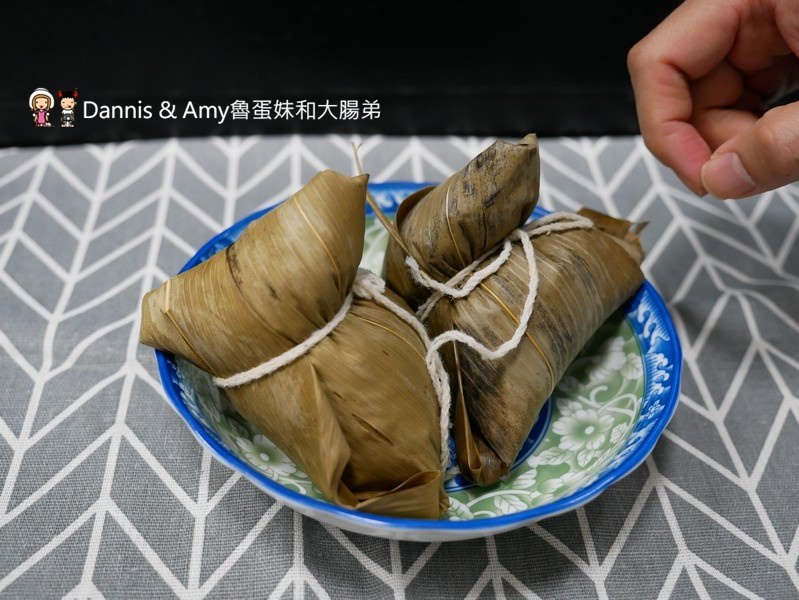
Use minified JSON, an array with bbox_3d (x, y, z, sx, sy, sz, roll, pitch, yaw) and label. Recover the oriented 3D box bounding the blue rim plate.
[{"bbox_3d":[0.006,0.021,0.299,0.168,0.041,0.168,2,38,-2],"label":"blue rim plate"}]

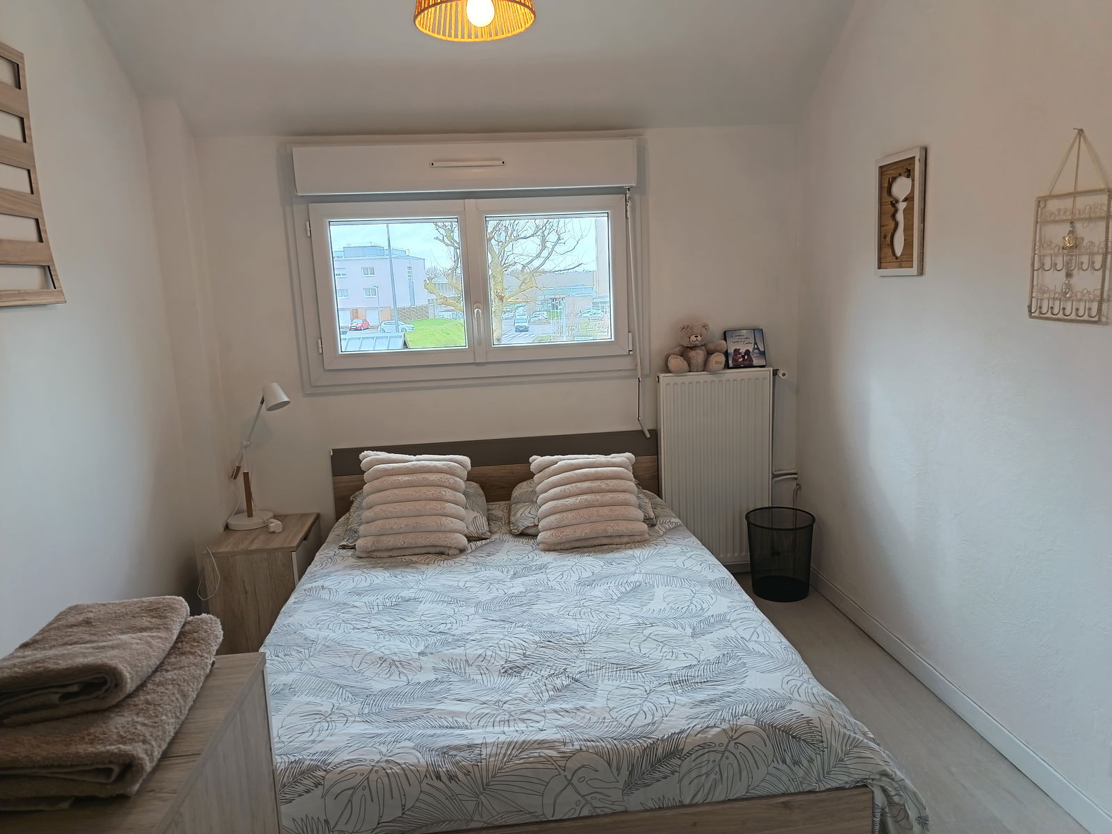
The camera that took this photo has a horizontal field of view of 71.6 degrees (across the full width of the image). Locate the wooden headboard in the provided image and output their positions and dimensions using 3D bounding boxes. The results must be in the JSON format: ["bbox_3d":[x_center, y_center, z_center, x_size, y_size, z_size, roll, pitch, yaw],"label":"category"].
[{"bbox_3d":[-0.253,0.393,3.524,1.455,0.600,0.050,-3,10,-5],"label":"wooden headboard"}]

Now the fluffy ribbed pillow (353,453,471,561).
[{"bbox_3d":[-0.541,0.314,2.984,0.430,0.410,0.145,-3,-28,-5],"label":"fluffy ribbed pillow"}]

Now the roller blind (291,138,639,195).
[{"bbox_3d":[-0.365,-1.038,3.231,1.390,0.195,0.140,-3,10,-5],"label":"roller blind"}]

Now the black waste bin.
[{"bbox_3d":[1.013,0.623,3.478,0.304,0.343,0.304,-3,10,-5],"label":"black waste bin"}]

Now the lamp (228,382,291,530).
[{"bbox_3d":[-1.263,0.163,3.264,0.360,0.620,0.200,2,11,24],"label":"lamp"}]

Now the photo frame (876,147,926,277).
[{"bbox_3d":[1.168,-0.686,2.622,0.027,0.406,0.263,-3,10,-5],"label":"photo frame"}]

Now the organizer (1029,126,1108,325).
[{"bbox_3d":[1.237,-0.457,1.855,0.050,0.445,0.235,-3,10,-5],"label":"organizer"}]

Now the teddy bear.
[{"bbox_3d":[0.617,-0.306,3.423,0.265,0.215,0.170,-2,10,1],"label":"teddy bear"}]

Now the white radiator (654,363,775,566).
[{"bbox_3d":[0.725,0.241,3.519,0.505,0.905,0.095,-3,10,-5],"label":"white radiator"}]

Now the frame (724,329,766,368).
[{"bbox_3d":[0.867,-0.308,3.532,0.174,0.174,0.025,-3,-7,-5],"label":"frame"}]

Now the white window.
[{"bbox_3d":[-0.356,-0.566,3.373,1.400,0.775,0.080,-3,10,-5],"label":"white window"}]

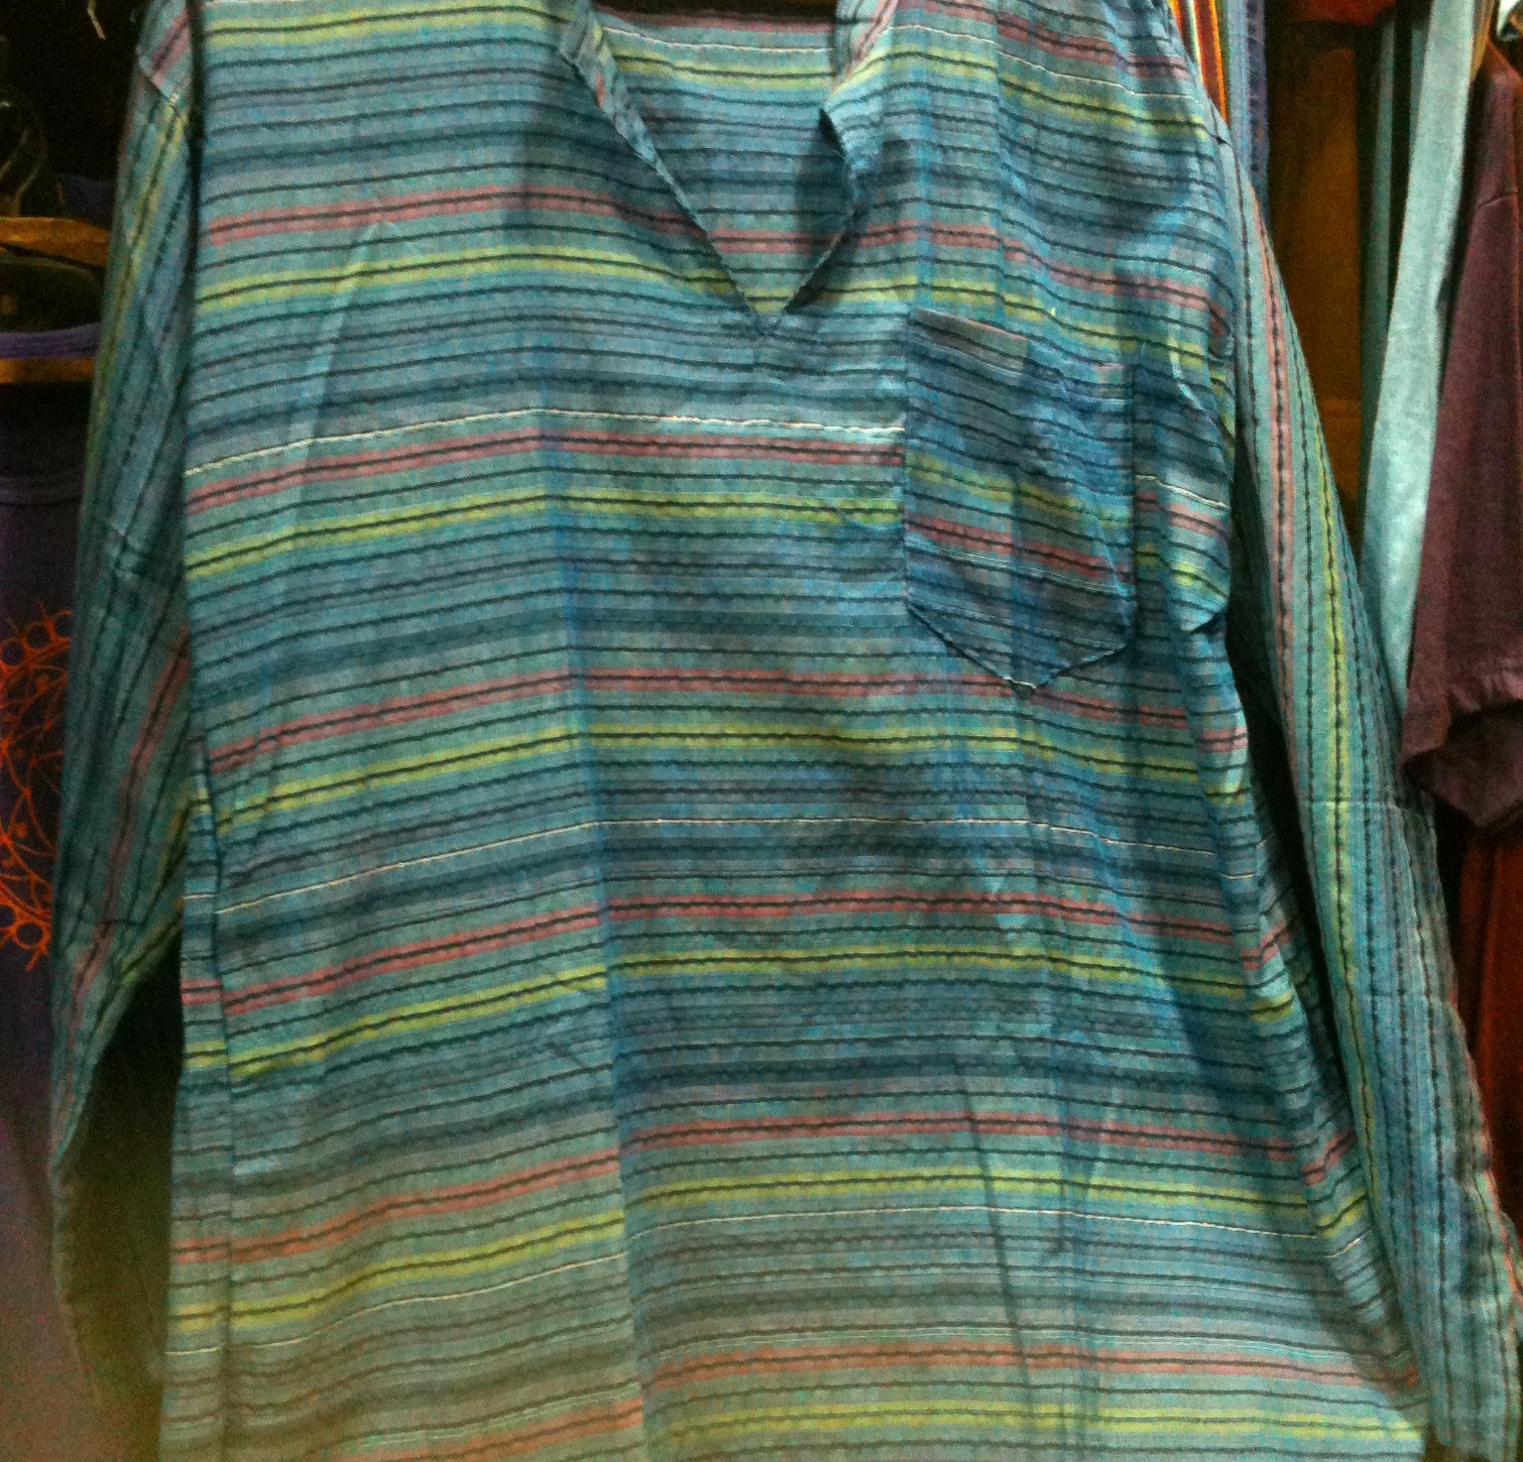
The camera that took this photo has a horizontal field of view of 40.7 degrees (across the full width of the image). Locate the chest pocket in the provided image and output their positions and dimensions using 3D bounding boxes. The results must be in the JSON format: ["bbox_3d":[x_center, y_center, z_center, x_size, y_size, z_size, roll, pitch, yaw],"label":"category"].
[{"bbox_3d":[0.122,-0.111,0.970,0.122,0.177,0.025,-3,2,-20],"label":"chest pocket"}]

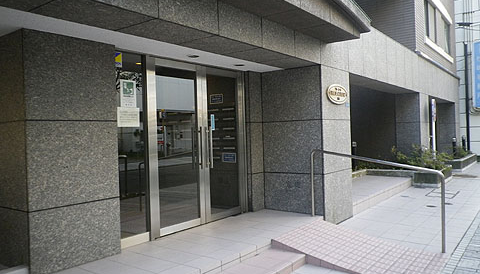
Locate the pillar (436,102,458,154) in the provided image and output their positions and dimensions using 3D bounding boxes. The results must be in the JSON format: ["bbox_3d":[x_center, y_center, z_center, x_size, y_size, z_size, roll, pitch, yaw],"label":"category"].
[{"bbox_3d":[8.746,-0.276,16.288,0.680,2.220,1.170,-1,1,37],"label":"pillar"}]

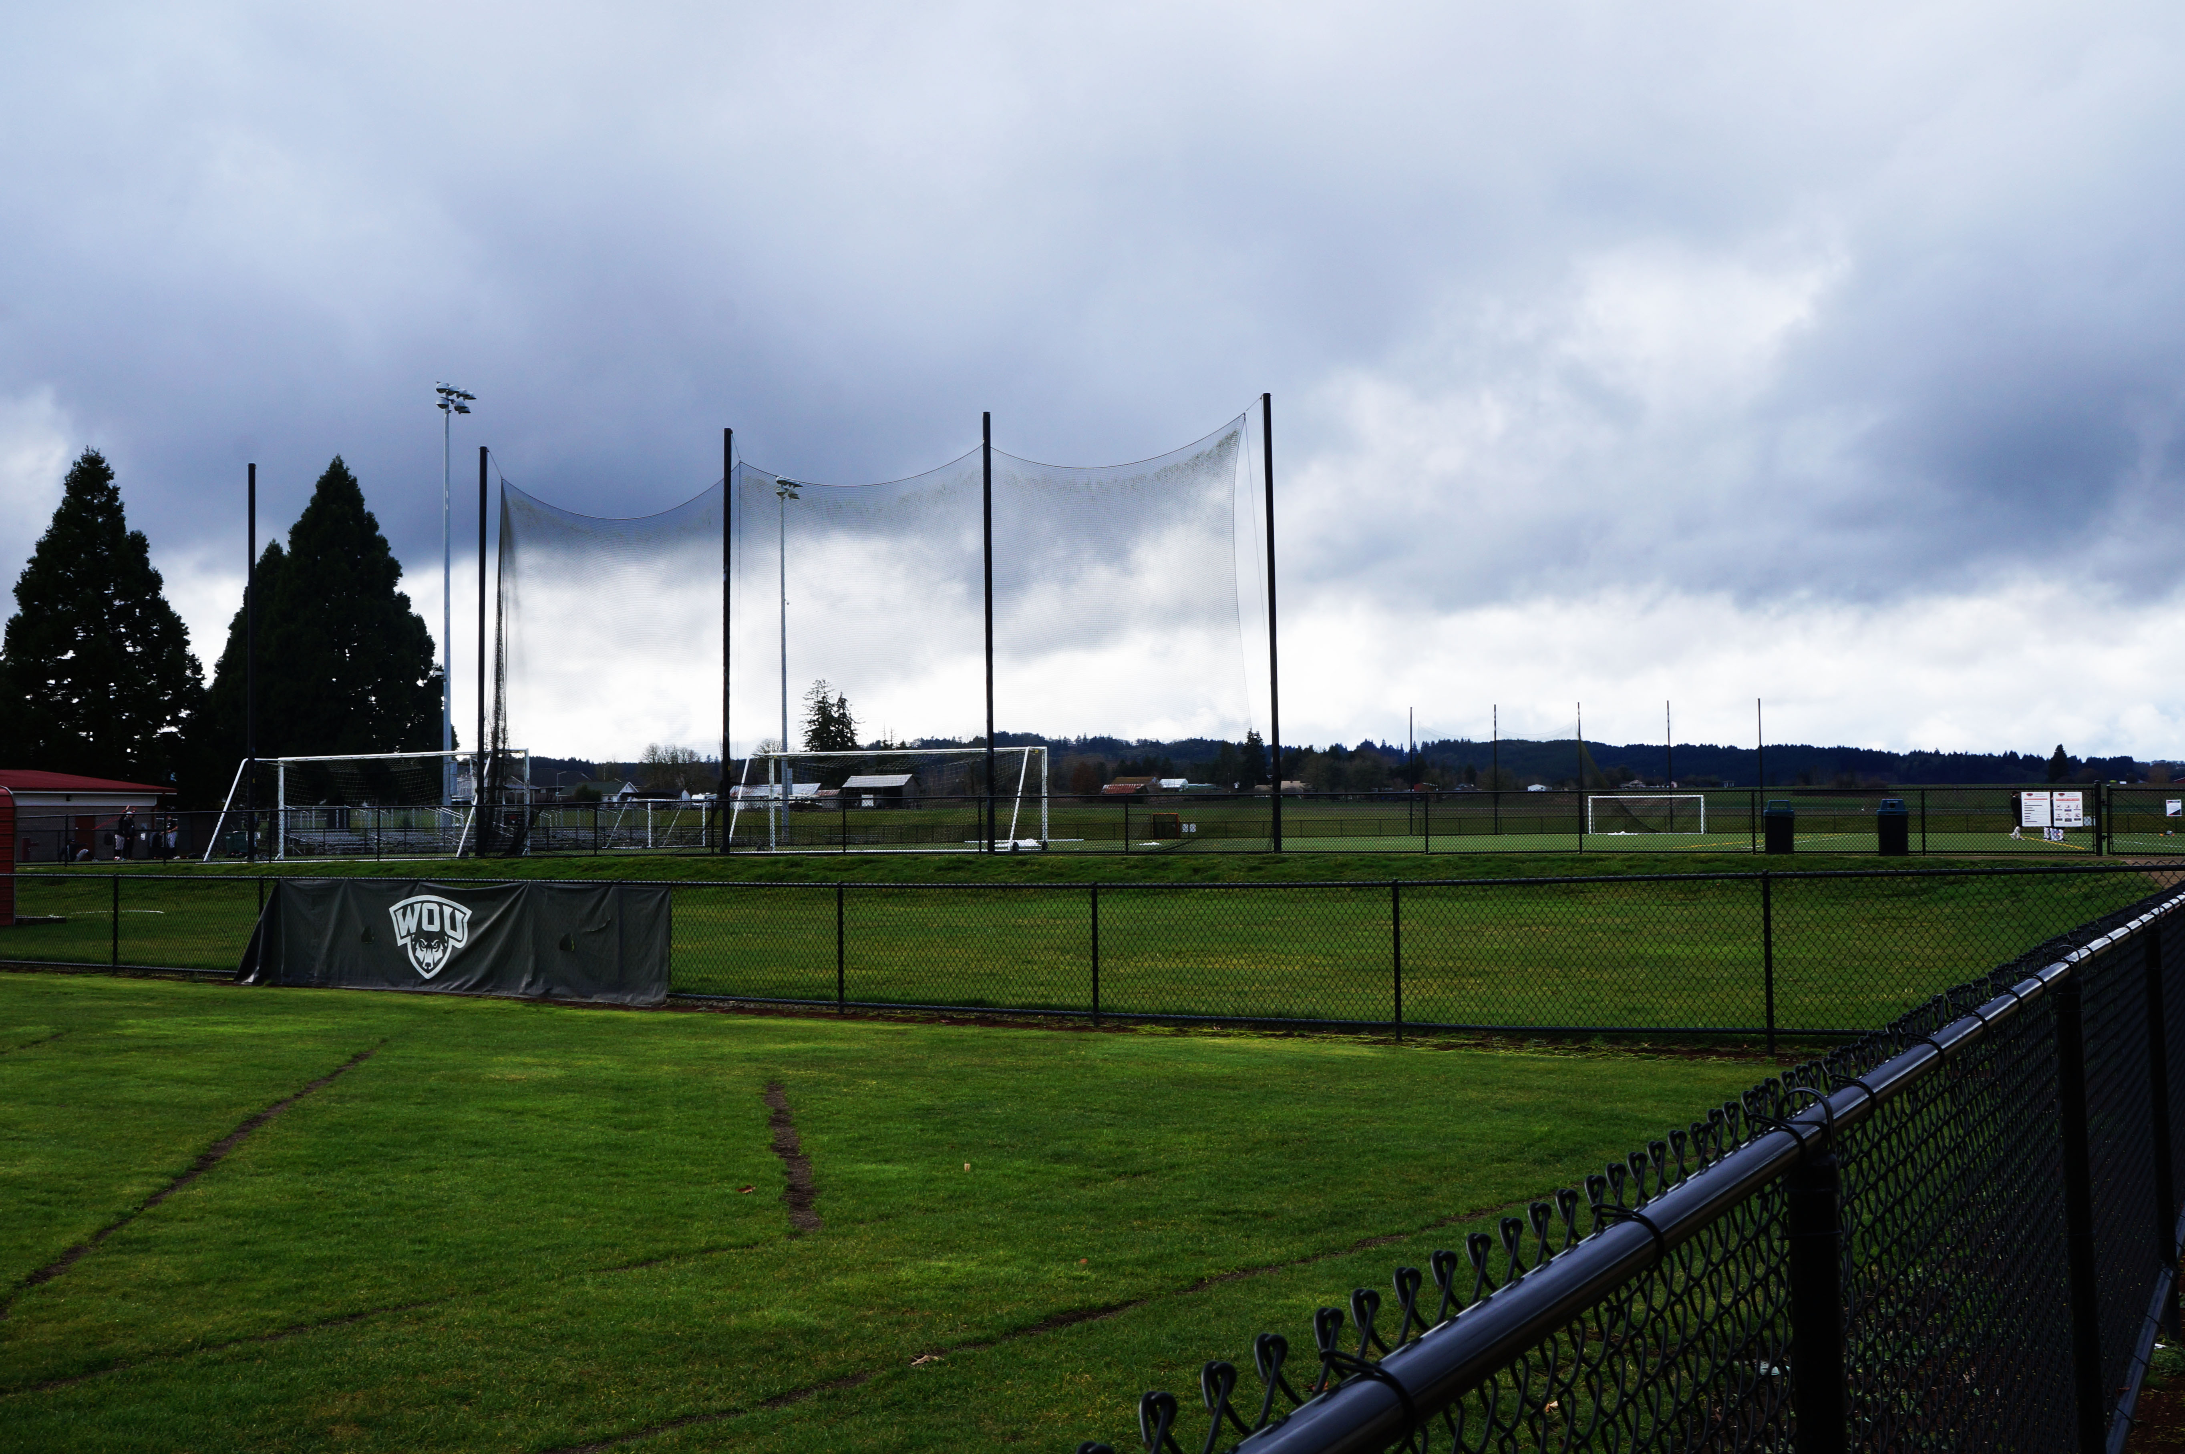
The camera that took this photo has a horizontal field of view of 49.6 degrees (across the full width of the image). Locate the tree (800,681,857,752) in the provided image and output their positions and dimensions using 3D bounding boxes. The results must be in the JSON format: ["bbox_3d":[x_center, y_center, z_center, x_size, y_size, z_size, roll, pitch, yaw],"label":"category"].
[{"bbox_3d":[-44.454,2.741,400.000,9.500,22.000,9.500,-1,-3,0],"label":"tree"}]

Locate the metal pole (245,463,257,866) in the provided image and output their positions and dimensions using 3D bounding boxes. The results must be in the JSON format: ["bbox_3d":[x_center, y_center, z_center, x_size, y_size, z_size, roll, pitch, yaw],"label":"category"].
[{"bbox_3d":[-19.611,-1.473,55.200,0.180,9.380,0.180,-2,-3,17],"label":"metal pole"}]

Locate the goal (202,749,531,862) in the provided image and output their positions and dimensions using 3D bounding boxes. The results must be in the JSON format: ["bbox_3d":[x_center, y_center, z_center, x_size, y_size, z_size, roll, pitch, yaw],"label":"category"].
[{"bbox_3d":[-17.456,1.869,56.901,7.500,2.520,2.550,-2,-3,22],"label":"goal"}]

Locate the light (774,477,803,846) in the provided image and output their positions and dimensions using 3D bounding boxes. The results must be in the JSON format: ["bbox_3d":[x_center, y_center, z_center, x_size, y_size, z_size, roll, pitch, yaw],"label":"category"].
[{"bbox_3d":[-19.786,-4.338,154.850,1.100,24.170,2.700,-2,-3,22],"label":"light"}]

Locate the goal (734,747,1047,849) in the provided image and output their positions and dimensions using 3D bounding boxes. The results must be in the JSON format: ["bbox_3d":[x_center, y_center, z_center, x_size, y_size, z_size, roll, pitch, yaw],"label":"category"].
[{"bbox_3d":[-5.037,1.767,58.028,7.500,2.520,2.450,-2,-3,19],"label":"goal"}]

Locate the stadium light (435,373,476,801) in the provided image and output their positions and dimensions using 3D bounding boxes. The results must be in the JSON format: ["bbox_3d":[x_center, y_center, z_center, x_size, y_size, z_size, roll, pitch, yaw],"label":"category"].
[{"bbox_3d":[-32.848,-5.644,121.850,1.100,24.200,2.700,-2,-3,22],"label":"stadium light"}]

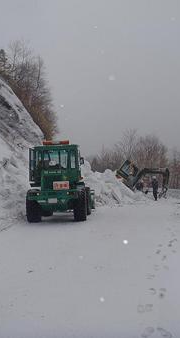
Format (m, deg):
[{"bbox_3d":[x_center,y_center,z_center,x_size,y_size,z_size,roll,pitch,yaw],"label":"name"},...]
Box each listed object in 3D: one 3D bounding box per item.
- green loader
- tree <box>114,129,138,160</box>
[{"bbox_3d":[-1.180,0.530,16.500,2.500,3.350,6.500,-1,-2,4],"label":"green loader"},{"bbox_3d":[4.400,-1.900,45.000,3.200,6.200,3.100,-1,-2,0],"label":"tree"}]

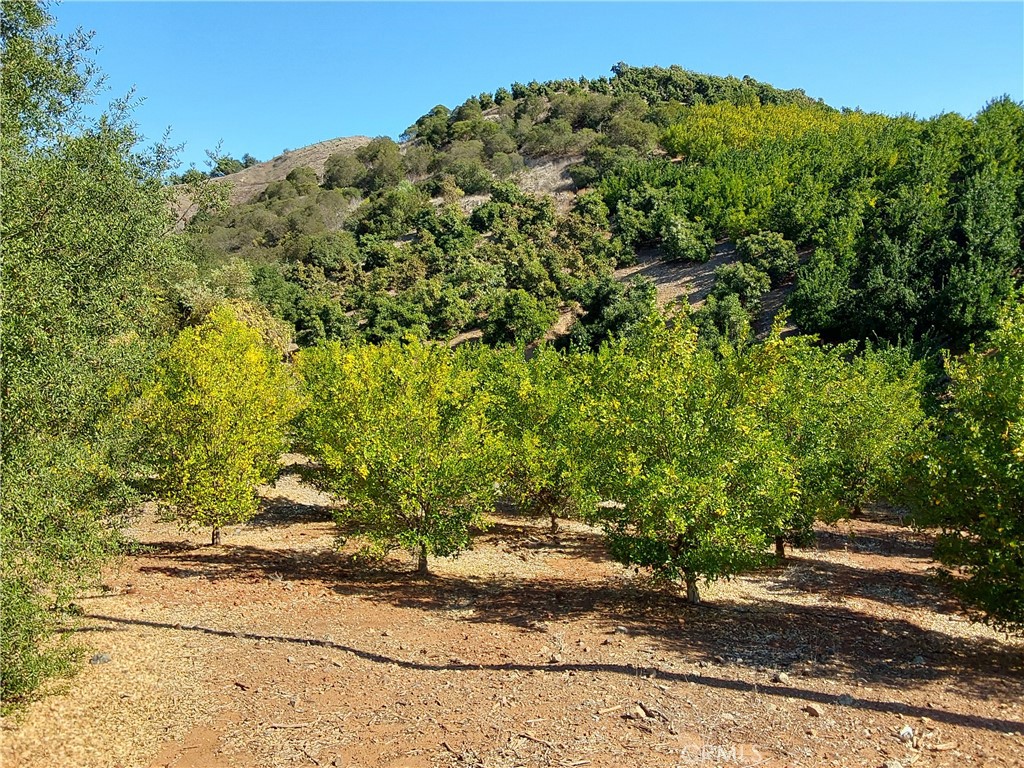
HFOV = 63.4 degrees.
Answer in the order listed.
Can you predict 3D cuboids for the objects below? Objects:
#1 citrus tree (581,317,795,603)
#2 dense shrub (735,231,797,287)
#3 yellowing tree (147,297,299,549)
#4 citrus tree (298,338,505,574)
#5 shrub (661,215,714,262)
[{"bbox_3d":[2.161,0.930,10.200,2.580,3.450,2.580,0,2,0],"label":"citrus tree"},{"bbox_3d":[12.955,-6.364,42.000,3.080,2.780,3.080,0,2,0],"label":"dense shrub"},{"bbox_3d":[-4.610,0.641,13.100,2.360,3.720,2.470,0,2,0],"label":"yellowing tree"},{"bbox_3d":[-1.521,0.998,11.400,2.780,3.180,2.780,0,2,0],"label":"citrus tree"},{"bbox_3d":[10.382,-8.607,49.000,3.130,2.780,3.130,0,2,0],"label":"shrub"}]

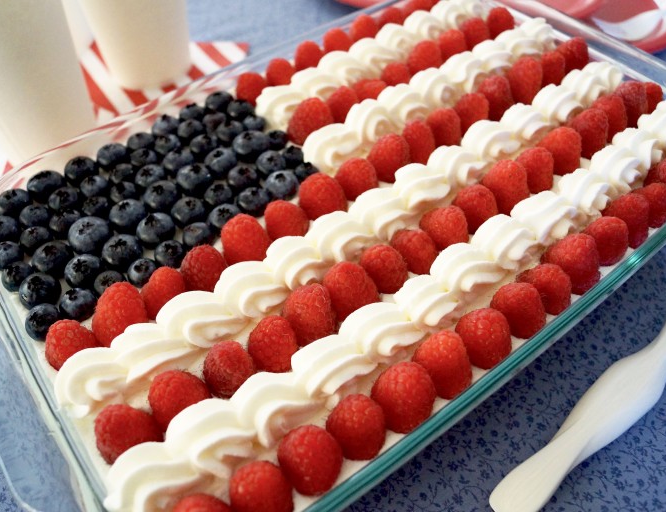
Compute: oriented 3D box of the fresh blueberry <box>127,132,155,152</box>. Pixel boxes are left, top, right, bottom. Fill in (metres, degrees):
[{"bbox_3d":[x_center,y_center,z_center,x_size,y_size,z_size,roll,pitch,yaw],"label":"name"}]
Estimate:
[{"bbox_3d":[-0.100,-0.059,0.301,0.013,0.010,0.013,-2,53,2],"label":"fresh blueberry"}]

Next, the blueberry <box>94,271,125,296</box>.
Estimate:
[{"bbox_3d":[-0.093,0.012,0.239,0.012,0.010,0.012,-2,53,2],"label":"blueberry"}]

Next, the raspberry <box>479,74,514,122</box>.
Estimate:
[{"bbox_3d":[0.088,-0.087,0.311,0.018,0.022,0.018,-2,53,3],"label":"raspberry"}]

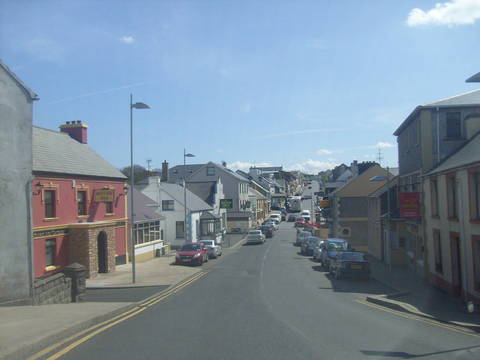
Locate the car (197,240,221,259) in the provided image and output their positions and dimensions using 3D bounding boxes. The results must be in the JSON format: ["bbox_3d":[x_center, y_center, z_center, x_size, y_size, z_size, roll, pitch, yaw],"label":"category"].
[{"bbox_3d":[-2.674,5.977,42.255,1.730,1.450,4.300,-1,-4,5],"label":"car"}]

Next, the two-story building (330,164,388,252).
[{"bbox_3d":[13.300,2.750,49.600,7.500,8.200,8.000,-1,-2,6],"label":"two-story building"}]

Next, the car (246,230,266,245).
[{"bbox_3d":[1.905,6.476,55.533,1.740,1.450,4.400,-1,-3,7],"label":"car"}]

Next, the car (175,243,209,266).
[{"bbox_3d":[-3.382,5.193,34.263,1.760,1.480,4.250,-1,-5,3],"label":"car"}]

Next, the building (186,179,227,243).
[{"bbox_3d":[-6.500,3.650,61.600,8.000,7.600,8.500,-1,-2,7],"label":"building"}]

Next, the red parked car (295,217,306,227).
[{"bbox_3d":[9.591,6.685,77.012,1.750,1.470,4.200,-1,-1,7],"label":"red parked car"}]

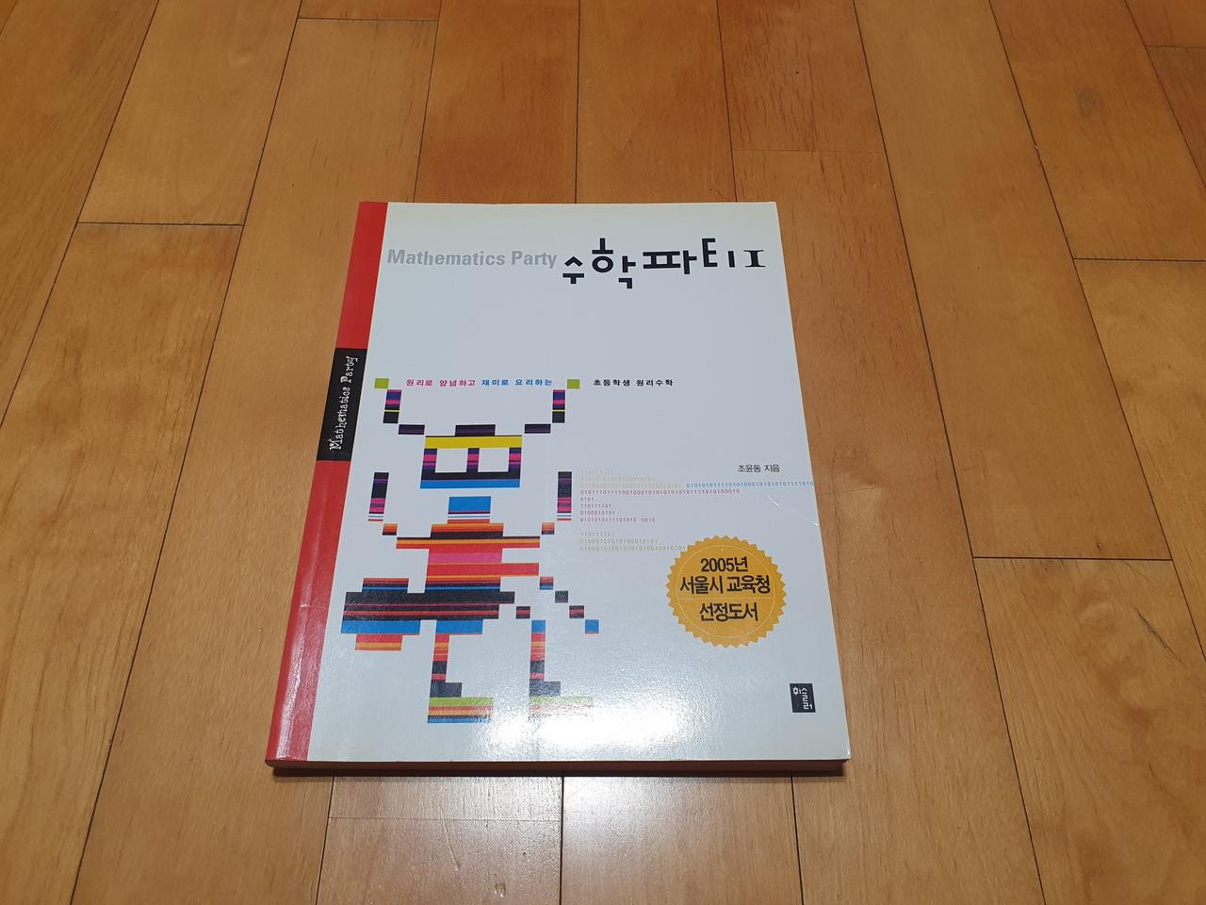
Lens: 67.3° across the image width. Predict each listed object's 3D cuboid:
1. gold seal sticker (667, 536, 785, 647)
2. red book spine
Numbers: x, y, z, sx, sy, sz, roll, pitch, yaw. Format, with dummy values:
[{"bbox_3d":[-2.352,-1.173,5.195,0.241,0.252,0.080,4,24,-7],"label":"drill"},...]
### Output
[{"bbox_3d":[0.043,0.049,0.317,0.041,0.003,0.041,0,61,-1],"label":"gold seal sticker"},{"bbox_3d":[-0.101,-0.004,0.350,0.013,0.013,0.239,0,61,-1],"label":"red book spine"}]

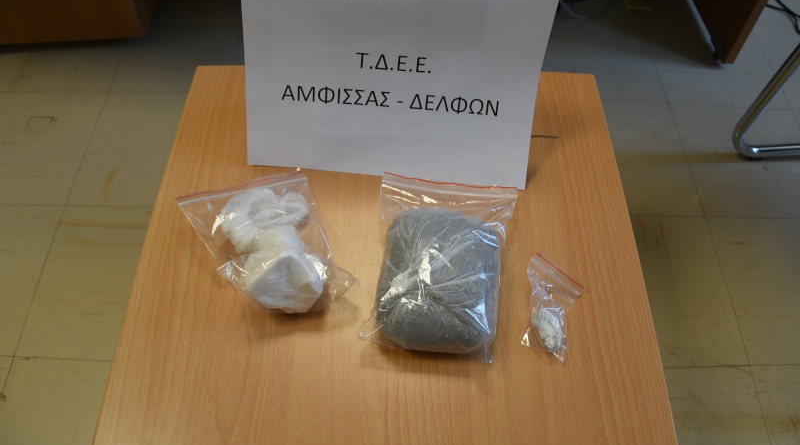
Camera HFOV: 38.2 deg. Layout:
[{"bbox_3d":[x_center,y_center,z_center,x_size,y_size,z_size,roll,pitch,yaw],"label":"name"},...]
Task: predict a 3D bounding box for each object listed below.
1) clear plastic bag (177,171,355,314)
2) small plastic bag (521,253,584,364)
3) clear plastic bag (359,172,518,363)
[{"bbox_3d":[-0.124,0.010,1.097,0.132,0.056,0.188,-15,43,-18],"label":"clear plastic bag"},{"bbox_3d":[0.137,0.073,1.055,0.055,0.022,0.124,10,41,10],"label":"small plastic bag"},{"bbox_3d":[0.035,0.024,1.086,0.138,0.055,0.229,6,40,6],"label":"clear plastic bag"}]

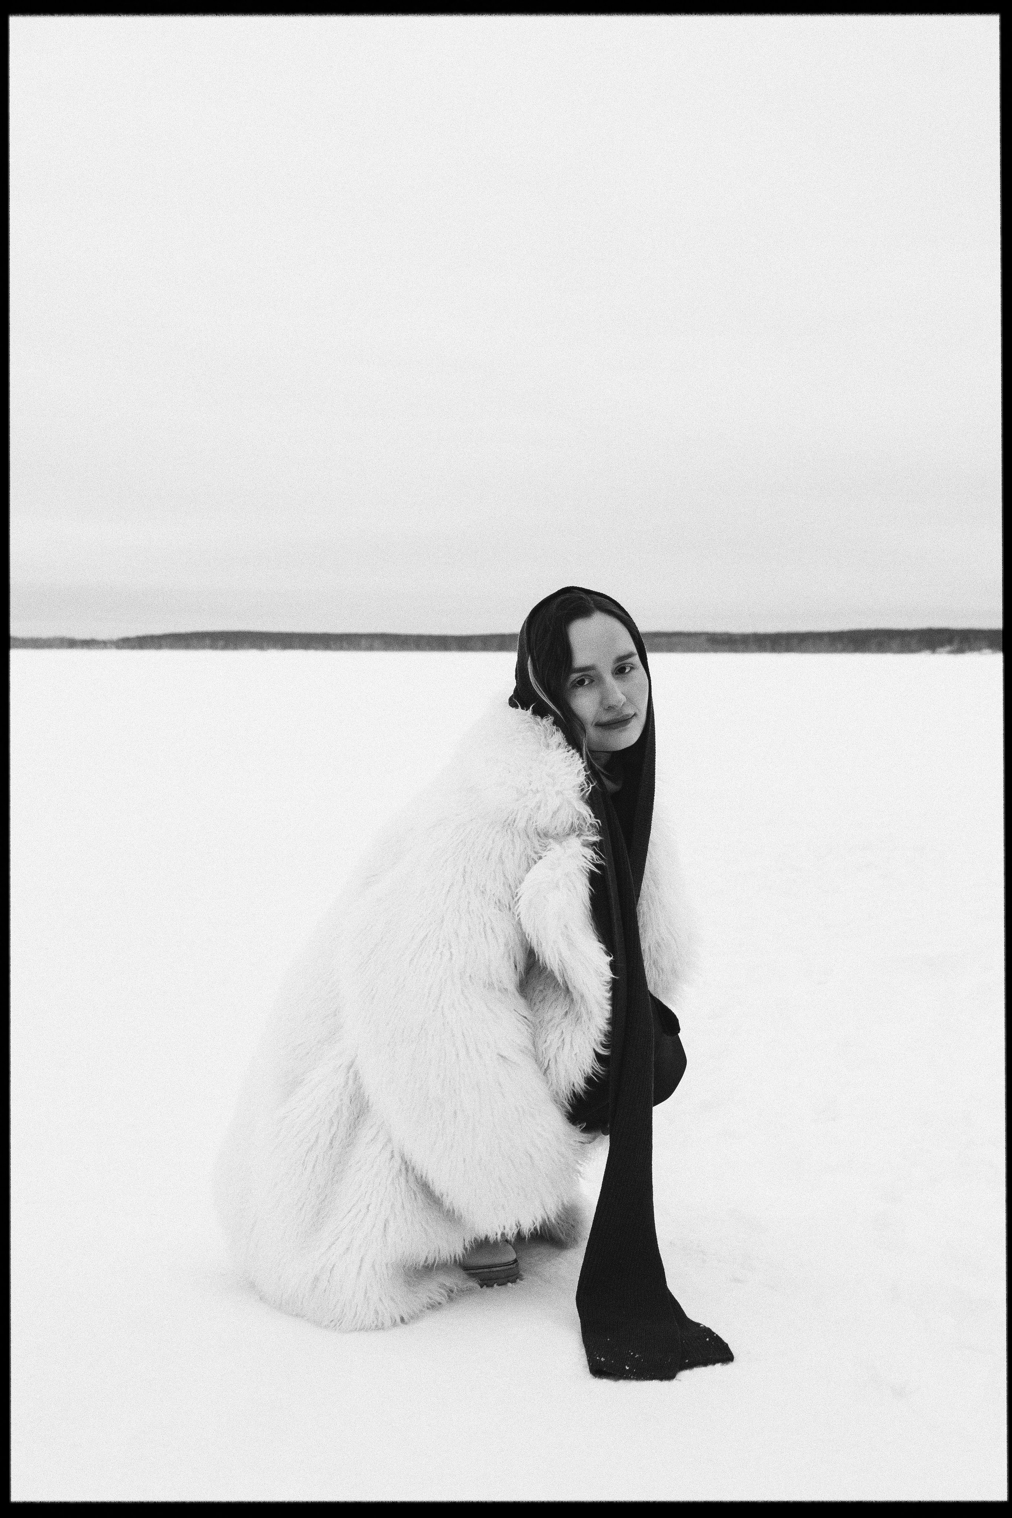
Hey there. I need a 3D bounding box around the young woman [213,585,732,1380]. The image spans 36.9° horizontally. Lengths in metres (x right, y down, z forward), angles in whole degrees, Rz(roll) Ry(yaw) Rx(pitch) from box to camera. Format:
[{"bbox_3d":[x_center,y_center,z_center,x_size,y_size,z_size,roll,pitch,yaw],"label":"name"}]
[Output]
[{"bbox_3d":[-0.038,0.242,2.148,0.710,0.970,0.560,3,5,33],"label":"young woman"}]

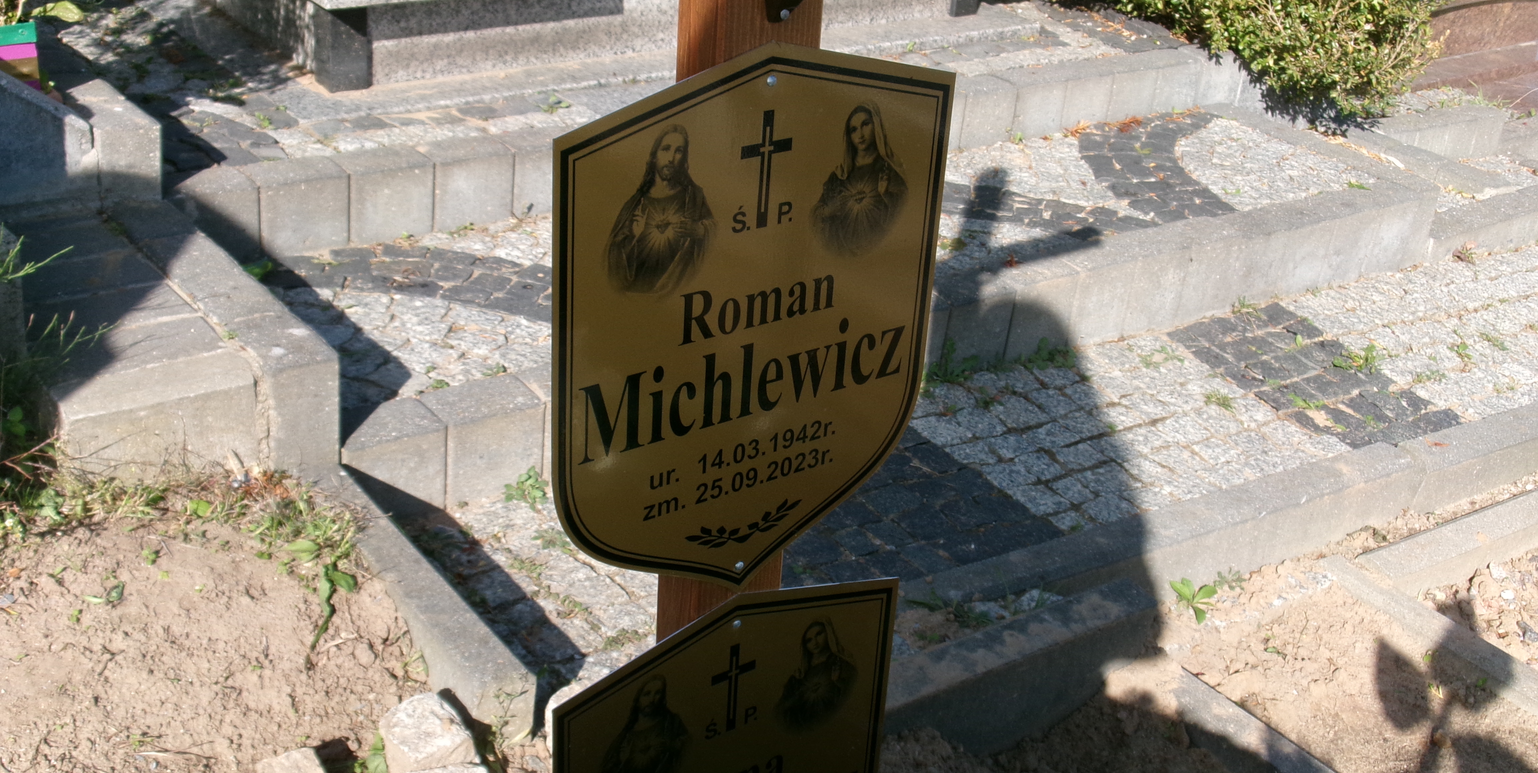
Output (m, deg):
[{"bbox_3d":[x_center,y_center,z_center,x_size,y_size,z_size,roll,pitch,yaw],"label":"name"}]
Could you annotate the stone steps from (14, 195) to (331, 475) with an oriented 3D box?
[{"bbox_3d":[-0.812,-0.052,2.398,0.333,0.140,0.578,-13,31,-33],"label":"stone steps"}]

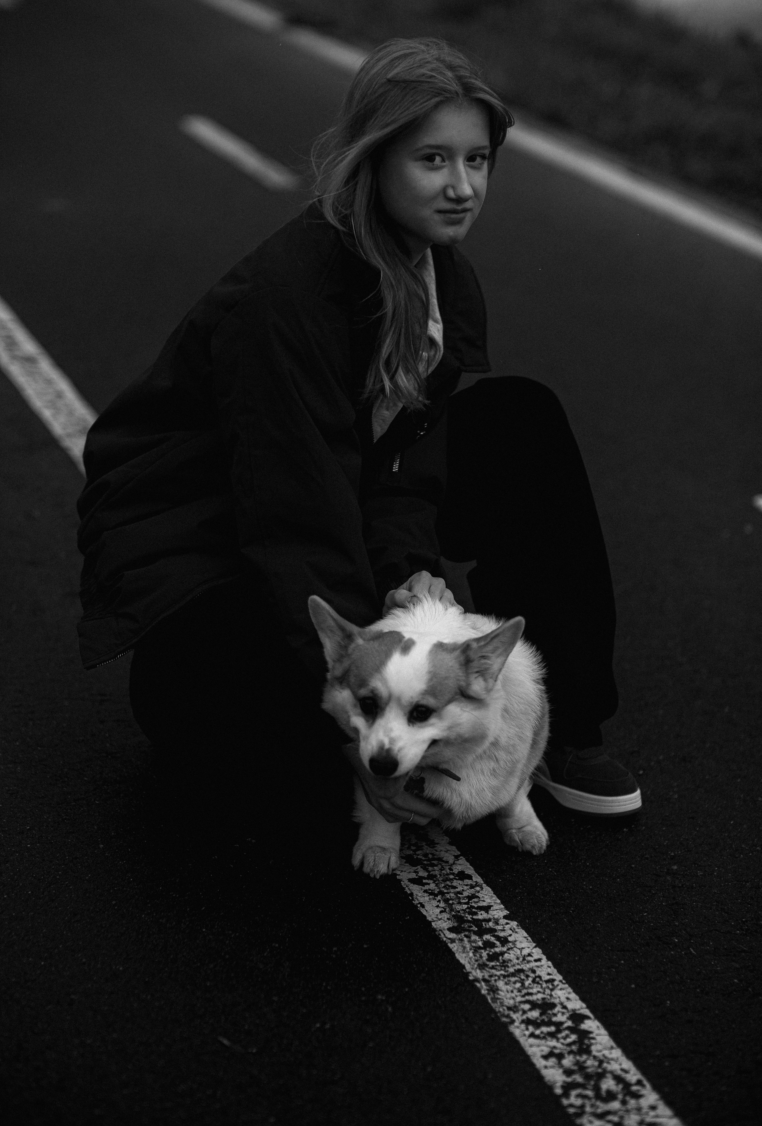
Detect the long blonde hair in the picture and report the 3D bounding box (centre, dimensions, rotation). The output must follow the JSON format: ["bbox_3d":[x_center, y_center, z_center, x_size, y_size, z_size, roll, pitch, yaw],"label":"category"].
[{"bbox_3d":[0.035,-0.413,2.873,0.190,0.420,0.210,-16,26,-35],"label":"long blonde hair"}]

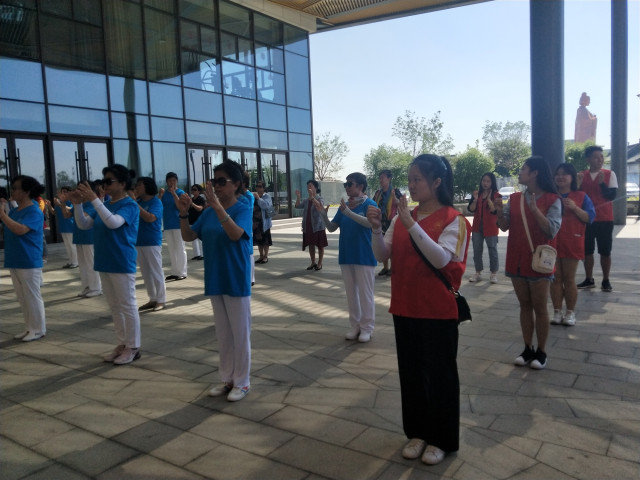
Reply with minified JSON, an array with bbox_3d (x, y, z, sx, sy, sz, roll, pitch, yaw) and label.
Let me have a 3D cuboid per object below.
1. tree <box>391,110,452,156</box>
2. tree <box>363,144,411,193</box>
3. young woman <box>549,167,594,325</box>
[{"bbox_3d":[6.500,-5.000,29.000,3.900,5.800,3.900,-2,6,0],"label":"tree"},{"bbox_3d":[3.600,-3.500,25.000,2.700,3.200,2.700,-2,6,0],"label":"tree"},{"bbox_3d":[2.531,0.044,4.650,0.420,1.580,0.500,-8,9,-44],"label":"young woman"}]

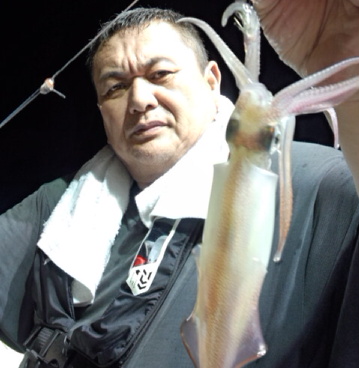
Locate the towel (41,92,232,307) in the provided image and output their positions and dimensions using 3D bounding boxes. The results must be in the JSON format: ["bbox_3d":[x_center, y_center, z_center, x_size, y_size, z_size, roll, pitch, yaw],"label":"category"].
[{"bbox_3d":[-0.030,0.004,0.700,0.275,0.300,0.230,6,5,19],"label":"towel"}]

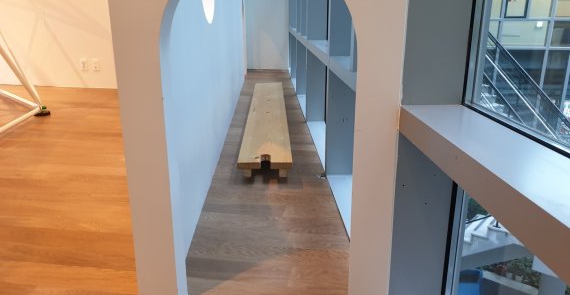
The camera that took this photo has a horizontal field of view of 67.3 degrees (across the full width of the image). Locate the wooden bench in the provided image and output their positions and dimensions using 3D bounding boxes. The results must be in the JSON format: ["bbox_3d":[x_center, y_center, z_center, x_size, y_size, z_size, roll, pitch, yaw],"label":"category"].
[{"bbox_3d":[-0.175,-0.355,4.497,0.364,0.113,3.490,-1,17,-1],"label":"wooden bench"}]

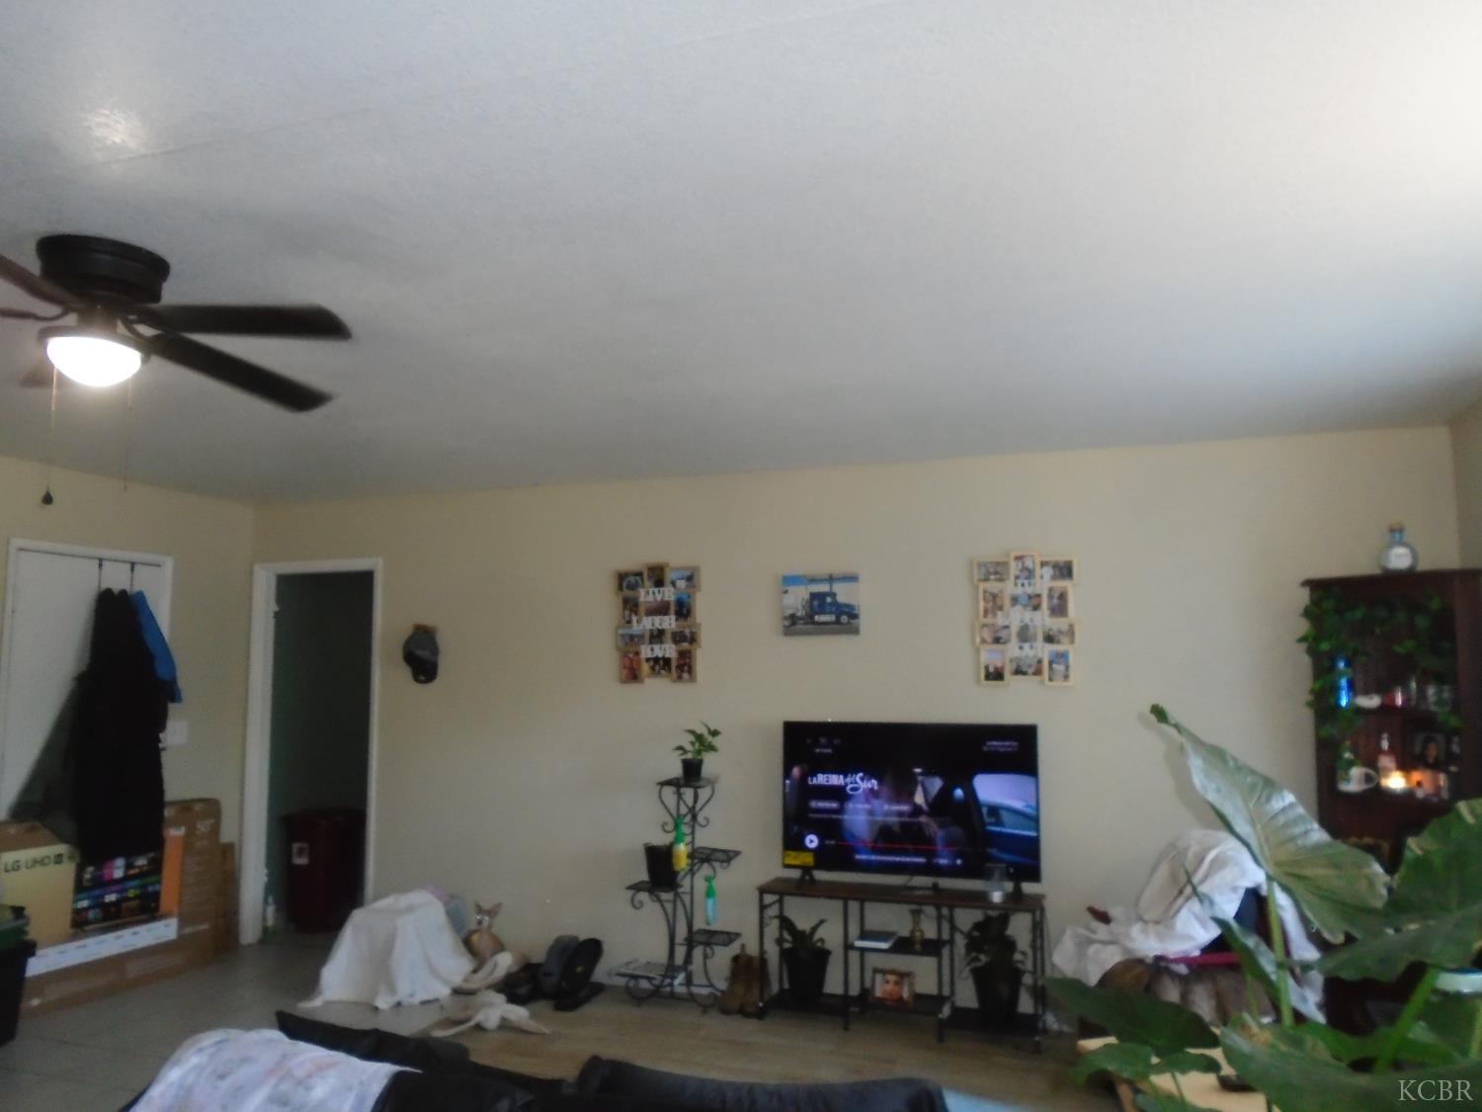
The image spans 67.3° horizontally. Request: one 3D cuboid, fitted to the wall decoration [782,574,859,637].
[{"bbox_3d":[0.374,0.227,5.232,0.375,0.290,0.030,-2,-6,19],"label":"wall decoration"}]

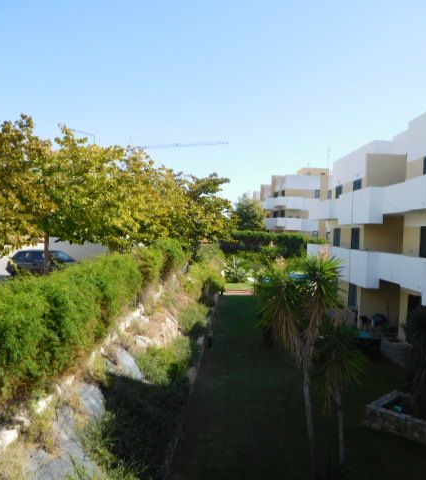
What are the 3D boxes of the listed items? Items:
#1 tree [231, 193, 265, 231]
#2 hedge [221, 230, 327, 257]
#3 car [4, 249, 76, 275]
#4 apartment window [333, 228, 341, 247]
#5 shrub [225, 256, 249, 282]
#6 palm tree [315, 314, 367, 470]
[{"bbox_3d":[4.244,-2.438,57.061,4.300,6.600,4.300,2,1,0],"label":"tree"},{"bbox_3d":[6.120,0.929,48.027,11.500,2.900,1.500,2,1,0],"label":"hedge"},{"bbox_3d":[-9.423,1.415,26.870,4.350,1.450,1.720,2,1,0],"label":"car"},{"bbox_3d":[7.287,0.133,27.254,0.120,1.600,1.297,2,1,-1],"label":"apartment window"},{"bbox_3d":[2.136,2.571,40.290,2.050,2.200,2.050,2,1,0],"label":"shrub"},{"bbox_3d":[2.452,2.956,8.960,1.020,2.930,1.020,2,1,0],"label":"palm tree"}]

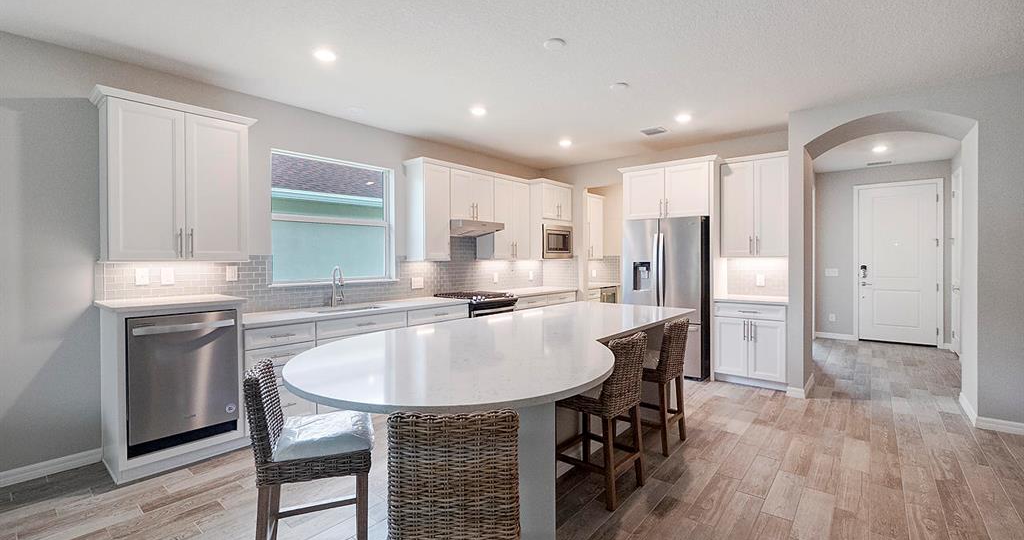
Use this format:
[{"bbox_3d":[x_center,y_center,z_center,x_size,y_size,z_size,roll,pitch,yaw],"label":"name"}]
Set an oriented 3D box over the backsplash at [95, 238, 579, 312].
[{"bbox_3d":[-0.931,-0.034,4.620,0.650,0.760,5.225,1,2,40],"label":"backsplash"}]

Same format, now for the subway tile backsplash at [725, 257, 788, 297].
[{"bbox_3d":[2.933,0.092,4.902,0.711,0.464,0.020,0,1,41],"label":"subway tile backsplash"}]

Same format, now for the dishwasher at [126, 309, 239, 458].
[{"bbox_3d":[-2.377,0.721,2.946,0.601,0.871,0.601,0,1,41],"label":"dishwasher"}]

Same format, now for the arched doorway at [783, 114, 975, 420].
[{"bbox_3d":[3.482,-0.065,3.969,1.222,2.629,0.736,0,1,41],"label":"arched doorway"}]

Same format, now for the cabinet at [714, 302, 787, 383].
[{"bbox_3d":[2.743,0.795,4.673,0.711,0.901,0.621,0,1,41],"label":"cabinet"}]

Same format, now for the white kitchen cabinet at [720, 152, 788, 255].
[{"bbox_3d":[2.824,-0.704,4.758,0.711,1.134,0.331,0,1,41],"label":"white kitchen cabinet"}]

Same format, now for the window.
[{"bbox_3d":[-1.778,-0.486,4.206,0.110,1.225,1.265,1,2,40],"label":"window"}]

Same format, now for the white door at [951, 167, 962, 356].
[{"bbox_3d":[6.259,-0.058,5.809,0.060,2.504,0.861,0,1,41],"label":"white door"}]

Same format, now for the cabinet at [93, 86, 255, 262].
[{"bbox_3d":[-2.434,-0.610,3.053,0.385,1.115,0.895,1,2,40],"label":"cabinet"}]

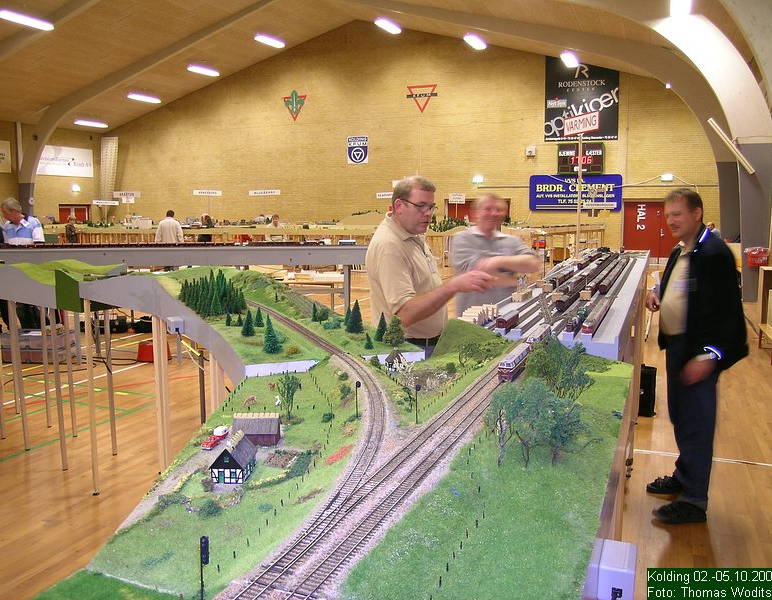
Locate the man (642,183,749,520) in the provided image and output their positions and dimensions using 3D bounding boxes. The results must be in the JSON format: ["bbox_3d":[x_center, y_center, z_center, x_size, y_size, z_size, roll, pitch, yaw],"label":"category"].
[{"bbox_3d":[1.715,0.290,3.586,0.460,1.800,0.520,0,8,-3],"label":"man"}]

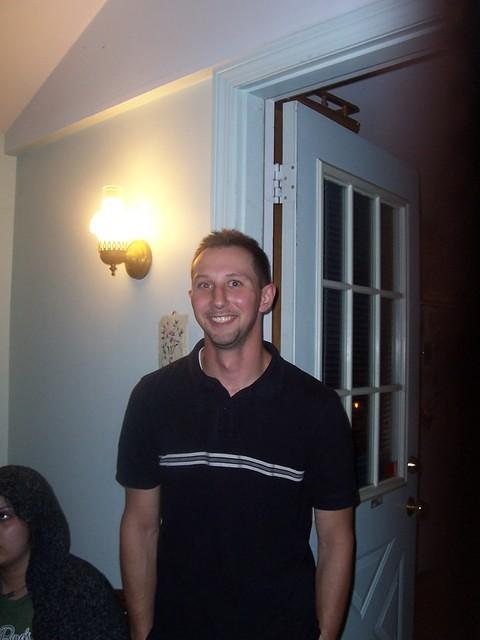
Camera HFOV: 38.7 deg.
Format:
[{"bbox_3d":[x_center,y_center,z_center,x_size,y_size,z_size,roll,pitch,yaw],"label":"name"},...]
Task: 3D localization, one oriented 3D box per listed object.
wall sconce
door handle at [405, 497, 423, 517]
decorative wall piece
[{"bbox_3d":[-0.360,-0.264,2.012,0.160,0.262,0.137,3,-3,-44],"label":"wall sconce"},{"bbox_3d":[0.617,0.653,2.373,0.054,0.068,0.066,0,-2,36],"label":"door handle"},{"bbox_3d":[-0.191,0.058,1.924,0.015,0.172,0.128,3,-3,-44],"label":"decorative wall piece"}]

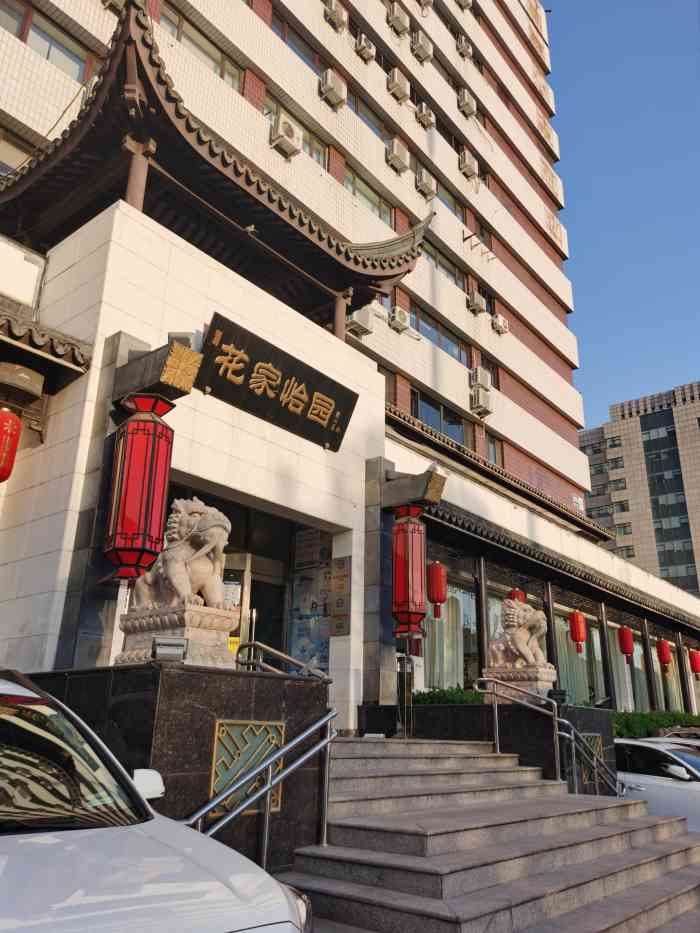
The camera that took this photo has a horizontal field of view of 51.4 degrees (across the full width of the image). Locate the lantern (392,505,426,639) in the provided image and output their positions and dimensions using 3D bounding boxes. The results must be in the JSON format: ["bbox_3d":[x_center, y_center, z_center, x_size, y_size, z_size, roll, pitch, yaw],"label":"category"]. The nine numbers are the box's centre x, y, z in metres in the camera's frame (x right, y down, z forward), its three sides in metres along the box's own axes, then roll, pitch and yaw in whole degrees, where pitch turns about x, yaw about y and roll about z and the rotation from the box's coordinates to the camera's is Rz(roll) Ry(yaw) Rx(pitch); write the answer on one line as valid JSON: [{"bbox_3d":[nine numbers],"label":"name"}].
[{"bbox_3d":[0.926,1.582,11.184,0.500,2.054,0.500,-15,-26,37],"label":"lantern"}]

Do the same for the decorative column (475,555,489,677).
[{"bbox_3d":[3.155,3.964,17.076,0.202,3.687,0.202,-15,-26,37],"label":"decorative column"}]

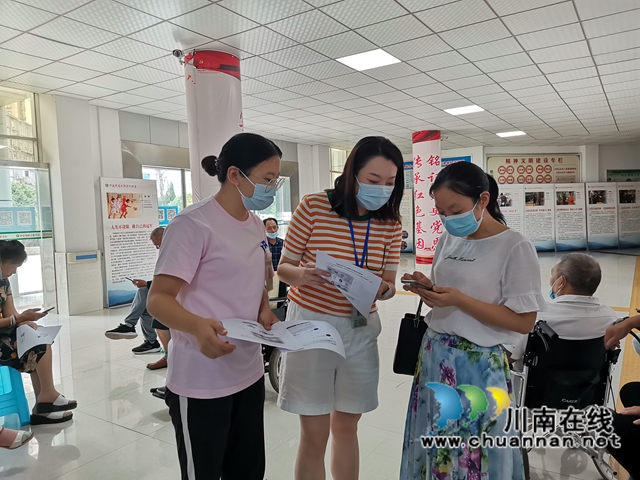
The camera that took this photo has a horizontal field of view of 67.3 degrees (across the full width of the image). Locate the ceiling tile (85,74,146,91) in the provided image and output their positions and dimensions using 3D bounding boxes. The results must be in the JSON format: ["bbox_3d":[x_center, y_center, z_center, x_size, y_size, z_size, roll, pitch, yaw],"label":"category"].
[{"bbox_3d":[-2.606,-2.007,6.130,0.600,0.020,0.600,1,4,34],"label":"ceiling tile"}]

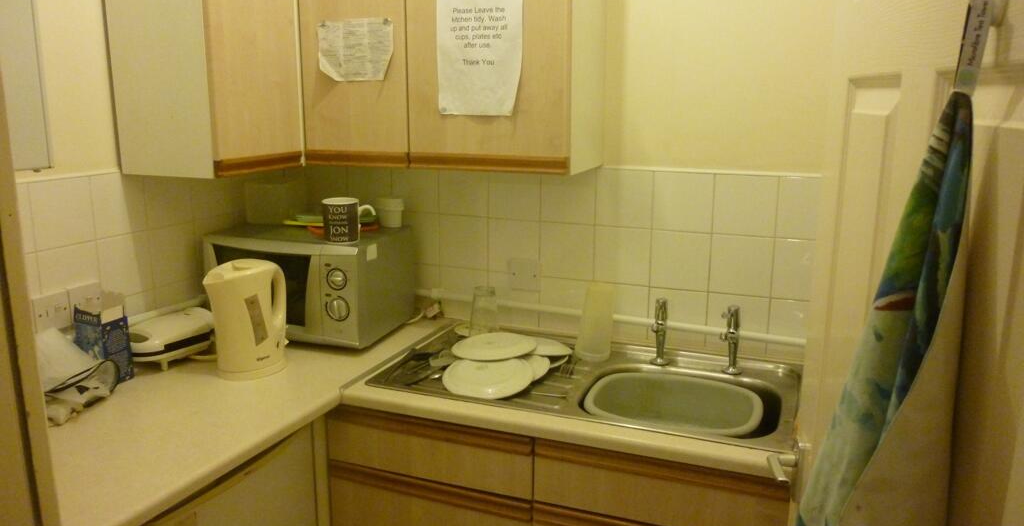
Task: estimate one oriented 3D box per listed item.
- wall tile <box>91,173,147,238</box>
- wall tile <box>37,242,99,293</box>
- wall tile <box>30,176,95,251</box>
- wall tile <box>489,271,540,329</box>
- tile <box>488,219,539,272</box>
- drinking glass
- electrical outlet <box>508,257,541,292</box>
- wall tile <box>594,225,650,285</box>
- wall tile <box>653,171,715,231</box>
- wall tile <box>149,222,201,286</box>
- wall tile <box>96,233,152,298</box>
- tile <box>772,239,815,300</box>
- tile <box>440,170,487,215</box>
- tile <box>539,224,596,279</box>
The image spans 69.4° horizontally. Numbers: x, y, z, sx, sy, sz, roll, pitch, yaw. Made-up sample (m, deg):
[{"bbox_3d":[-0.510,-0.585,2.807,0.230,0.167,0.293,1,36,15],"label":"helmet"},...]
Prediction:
[{"bbox_3d":[-0.952,-0.139,1.792,0.010,0.149,0.149,5,12,20],"label":"wall tile"},{"bbox_3d":[-0.993,0.038,1.669,0.010,0.148,0.148,5,13,20],"label":"wall tile"},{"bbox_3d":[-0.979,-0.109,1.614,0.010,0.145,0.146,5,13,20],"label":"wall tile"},{"bbox_3d":[0.004,0.103,2.077,0.148,0.148,0.010,5,13,20],"label":"wall tile"},{"bbox_3d":[0.006,-0.044,2.045,0.148,0.148,0.010,5,13,20],"label":"tile"},{"bbox_3d":[-0.080,0.129,2.024,0.079,0.138,0.079,1,12,0],"label":"drinking glass"},{"bbox_3d":[0.035,0.035,2.047,0.086,0.086,0.010,5,12,20],"label":"electrical outlet"},{"bbox_3d":[0.289,-0.020,1.936,0.148,0.148,0.010,5,13,20],"label":"wall tile"},{"bbox_3d":[0.433,-0.154,1.864,0.149,0.149,0.010,5,12,20],"label":"wall tile"},{"bbox_3d":[-0.879,-0.019,1.916,0.010,0.148,0.146,5,13,20],"label":"wall tile"},{"bbox_3d":[-0.930,0.009,1.781,0.010,0.148,0.146,5,13,20],"label":"wall tile"},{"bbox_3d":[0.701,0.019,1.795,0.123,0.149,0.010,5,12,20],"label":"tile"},{"bbox_3d":[-0.132,-0.205,2.070,0.149,0.149,0.010,5,12,20],"label":"tile"},{"bbox_3d":[0.147,-0.031,1.995,0.148,0.148,0.010,5,13,20],"label":"tile"}]

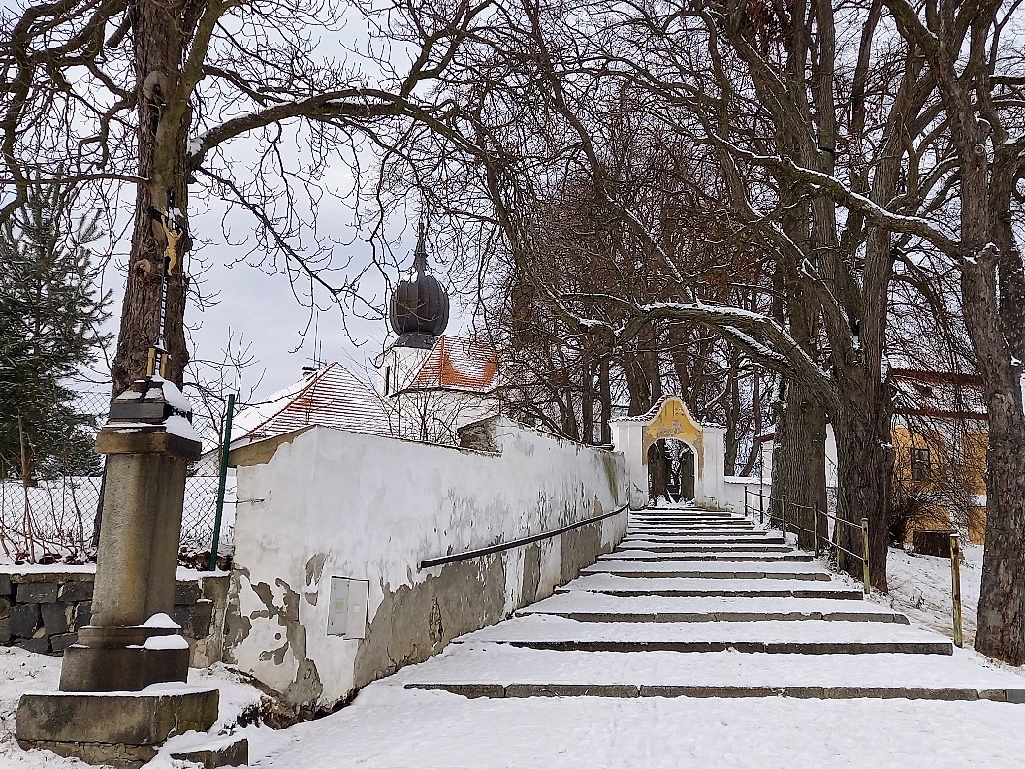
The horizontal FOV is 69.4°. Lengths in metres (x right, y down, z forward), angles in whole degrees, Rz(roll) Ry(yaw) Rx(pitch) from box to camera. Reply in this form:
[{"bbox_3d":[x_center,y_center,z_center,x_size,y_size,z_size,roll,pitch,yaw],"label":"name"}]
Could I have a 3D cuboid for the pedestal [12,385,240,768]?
[{"bbox_3d":[-2.358,1.097,4.732,0.840,2.180,0.840,0,-9,6],"label":"pedestal"}]

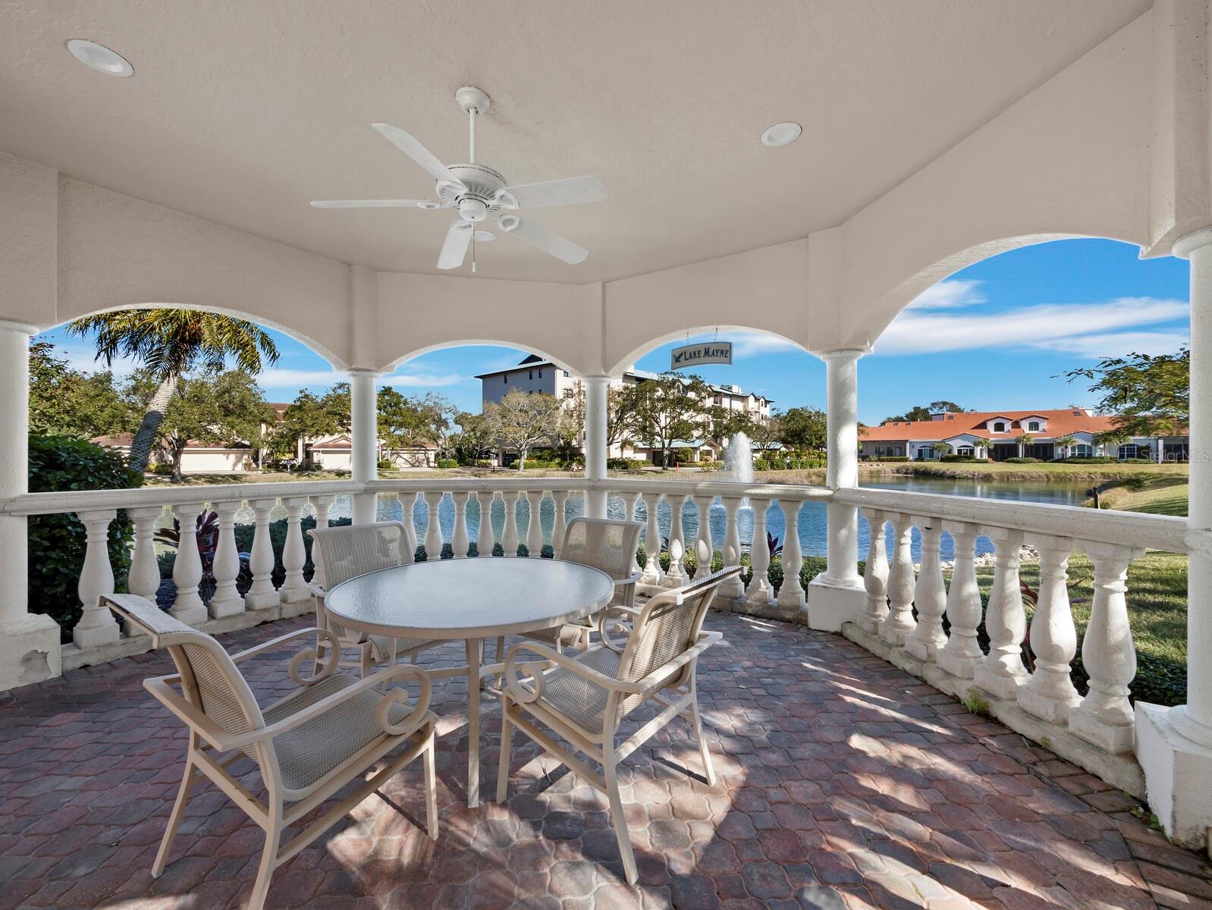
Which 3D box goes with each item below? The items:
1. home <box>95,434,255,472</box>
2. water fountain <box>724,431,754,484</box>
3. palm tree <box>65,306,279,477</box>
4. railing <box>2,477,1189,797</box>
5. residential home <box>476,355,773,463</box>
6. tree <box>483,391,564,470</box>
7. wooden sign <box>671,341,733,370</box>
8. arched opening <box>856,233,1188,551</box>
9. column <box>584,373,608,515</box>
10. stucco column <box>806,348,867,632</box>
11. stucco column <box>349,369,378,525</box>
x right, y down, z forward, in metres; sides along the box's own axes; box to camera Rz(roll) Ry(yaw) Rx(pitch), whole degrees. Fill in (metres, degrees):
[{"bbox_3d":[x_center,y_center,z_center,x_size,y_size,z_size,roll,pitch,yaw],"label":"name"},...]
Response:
[{"bbox_3d":[-53.600,-0.300,62.000,15.000,4.800,10.000,0,0,-30],"label":"home"},{"bbox_3d":[6.512,0.695,24.000,1.500,3.600,1.500,0,0,15],"label":"water fountain"},{"bbox_3d":[-12.400,-1.600,14.500,4.700,6.600,4.700,0,0,-41],"label":"palm tree"},{"bbox_3d":[-0.366,0.787,3.736,5.985,1.086,2.926,0,0,11],"label":"railing"},{"bbox_3d":[10.000,-7.200,102.000,19.000,17.700,72.000,0,0,43],"label":"residential home"},{"bbox_3d":[-9.193,-2.865,56.000,9.200,9.400,8.800,0,0,-9],"label":"tree"},{"bbox_3d":[0.854,-0.894,4.409,0.583,0.215,0.040,0,0,35],"label":"wooden sign"},{"bbox_3d":[2.018,-0.392,2.744,0.270,1.423,1.889,0,0,-12],"label":"arched opening"},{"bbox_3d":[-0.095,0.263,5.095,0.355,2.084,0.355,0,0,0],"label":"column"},{"bbox_3d":[1.816,0.267,3.762,0.400,2.084,0.400,0,0,35],"label":"stucco column"},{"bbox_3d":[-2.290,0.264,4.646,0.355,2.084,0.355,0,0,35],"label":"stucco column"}]

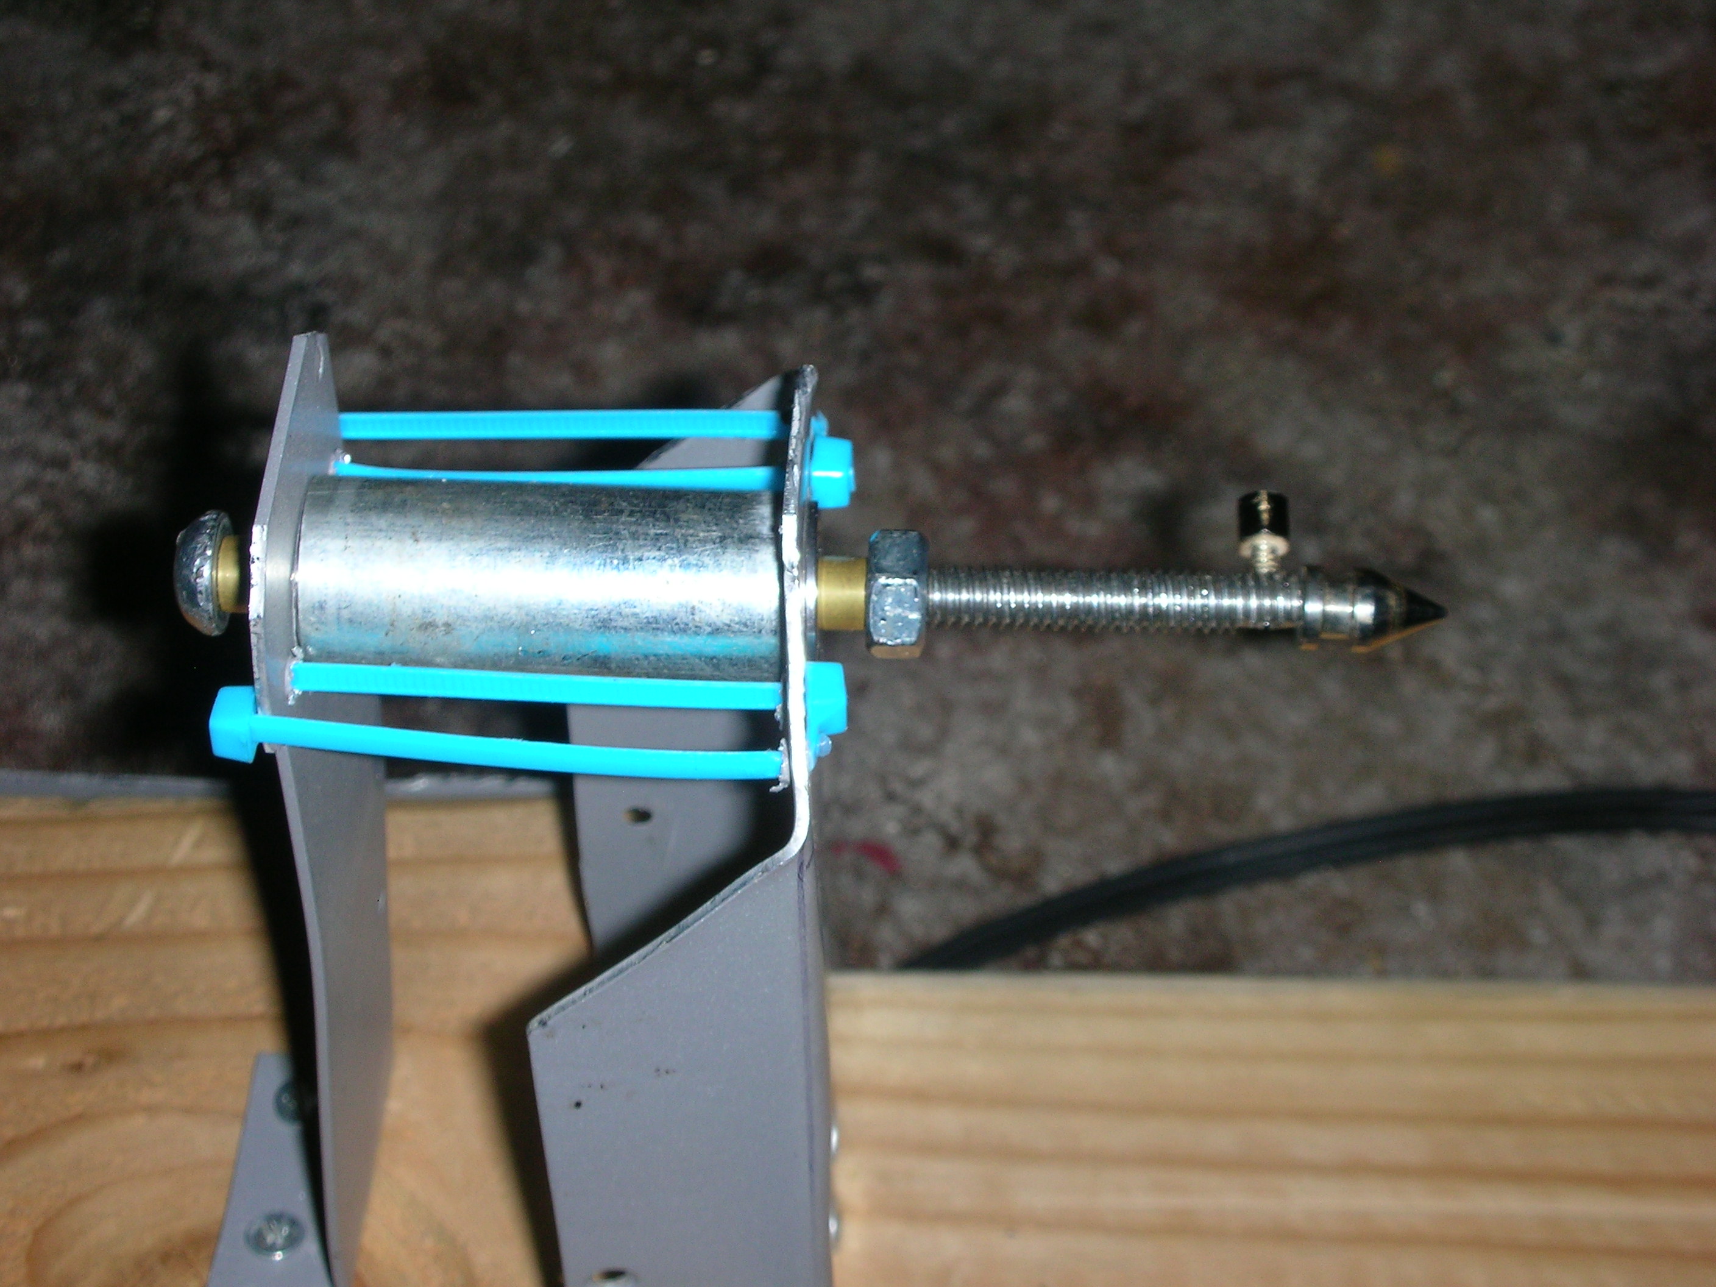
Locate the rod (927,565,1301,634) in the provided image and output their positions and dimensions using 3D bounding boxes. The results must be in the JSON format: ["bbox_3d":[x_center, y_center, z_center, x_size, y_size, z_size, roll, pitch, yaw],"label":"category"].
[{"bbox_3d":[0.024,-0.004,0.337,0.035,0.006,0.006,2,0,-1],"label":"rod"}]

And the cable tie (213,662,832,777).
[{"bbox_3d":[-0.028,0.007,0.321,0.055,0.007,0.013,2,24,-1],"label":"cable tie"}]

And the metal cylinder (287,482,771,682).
[{"bbox_3d":[-0.029,-0.005,0.336,0.045,0.018,0.018,2,0,-1],"label":"metal cylinder"}]

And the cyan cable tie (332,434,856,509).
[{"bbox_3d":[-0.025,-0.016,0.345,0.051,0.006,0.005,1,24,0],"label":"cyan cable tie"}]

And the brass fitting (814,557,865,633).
[{"bbox_3d":[-0.002,-0.005,0.336,0.005,0.007,0.007,2,0,-1],"label":"brass fitting"}]

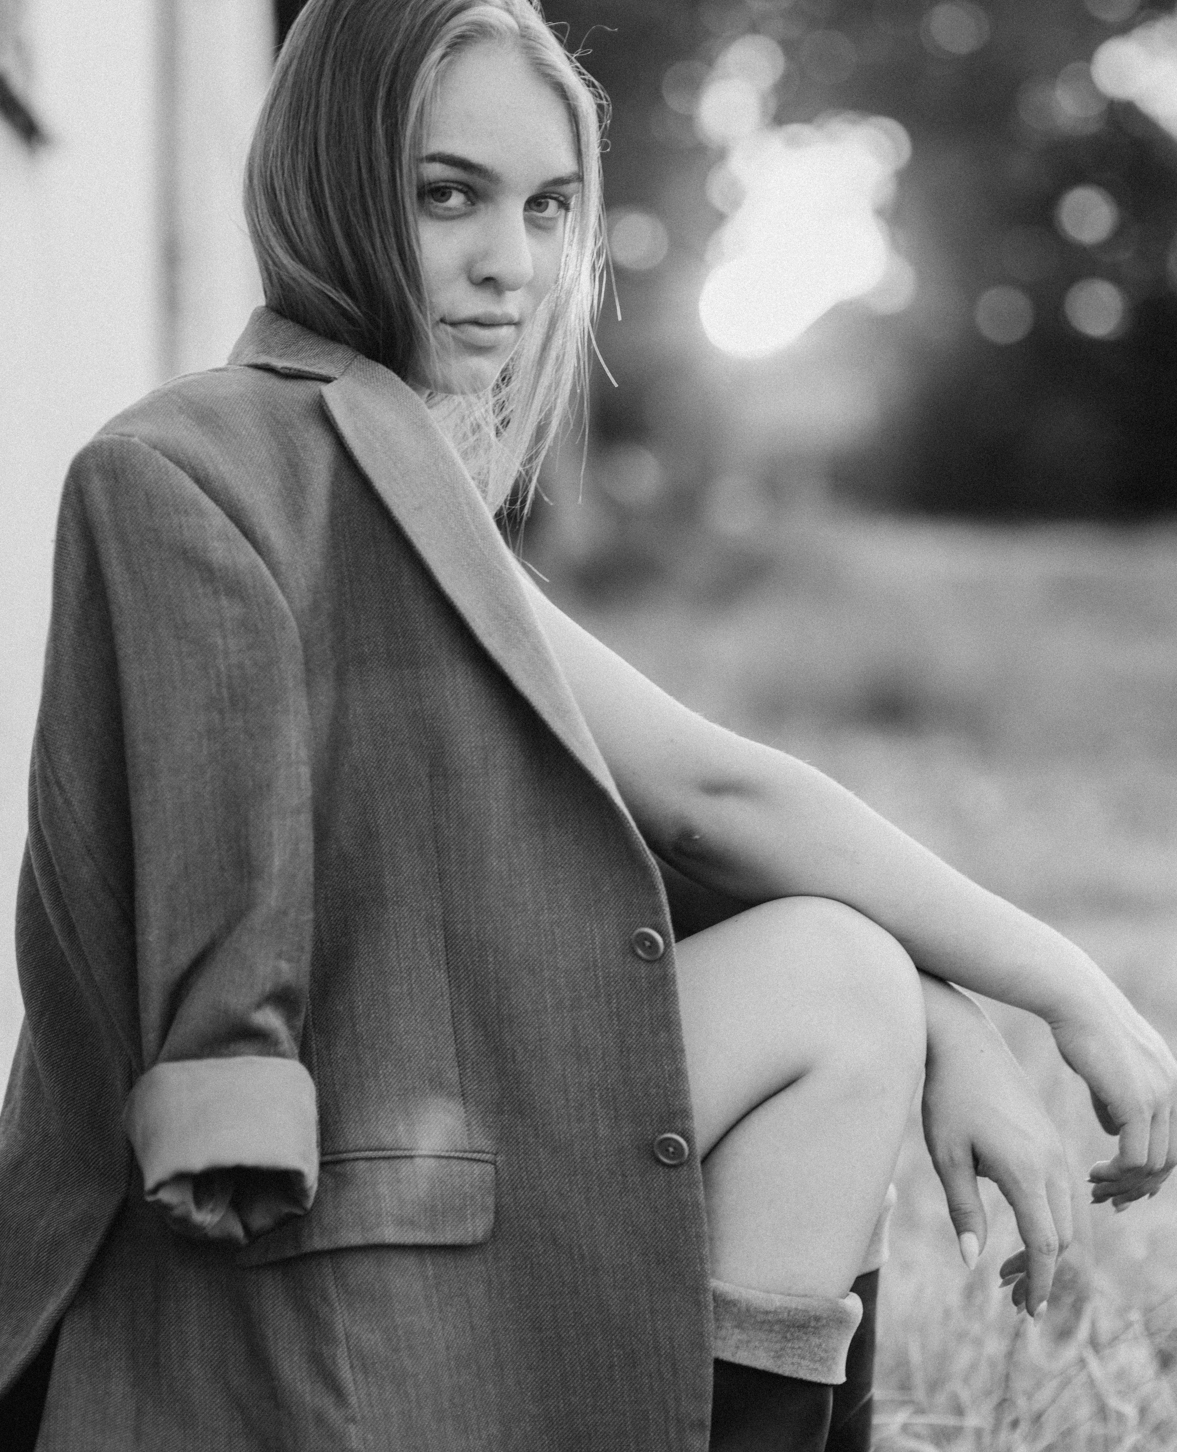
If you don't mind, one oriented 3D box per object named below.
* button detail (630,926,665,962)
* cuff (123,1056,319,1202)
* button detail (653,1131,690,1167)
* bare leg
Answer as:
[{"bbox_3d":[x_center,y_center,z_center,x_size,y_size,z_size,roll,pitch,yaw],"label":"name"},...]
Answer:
[{"bbox_3d":[0.033,0.118,2.250,0.019,0.019,0.004,-1,-12,-18],"label":"button detail"},{"bbox_3d":[-0.191,0.213,2.160,0.101,0.074,0.072,0,-18,0],"label":"cuff"},{"bbox_3d":[0.045,0.229,2.250,0.019,0.019,0.004,-1,-16,-12],"label":"button detail"},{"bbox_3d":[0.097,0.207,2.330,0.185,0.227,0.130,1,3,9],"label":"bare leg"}]

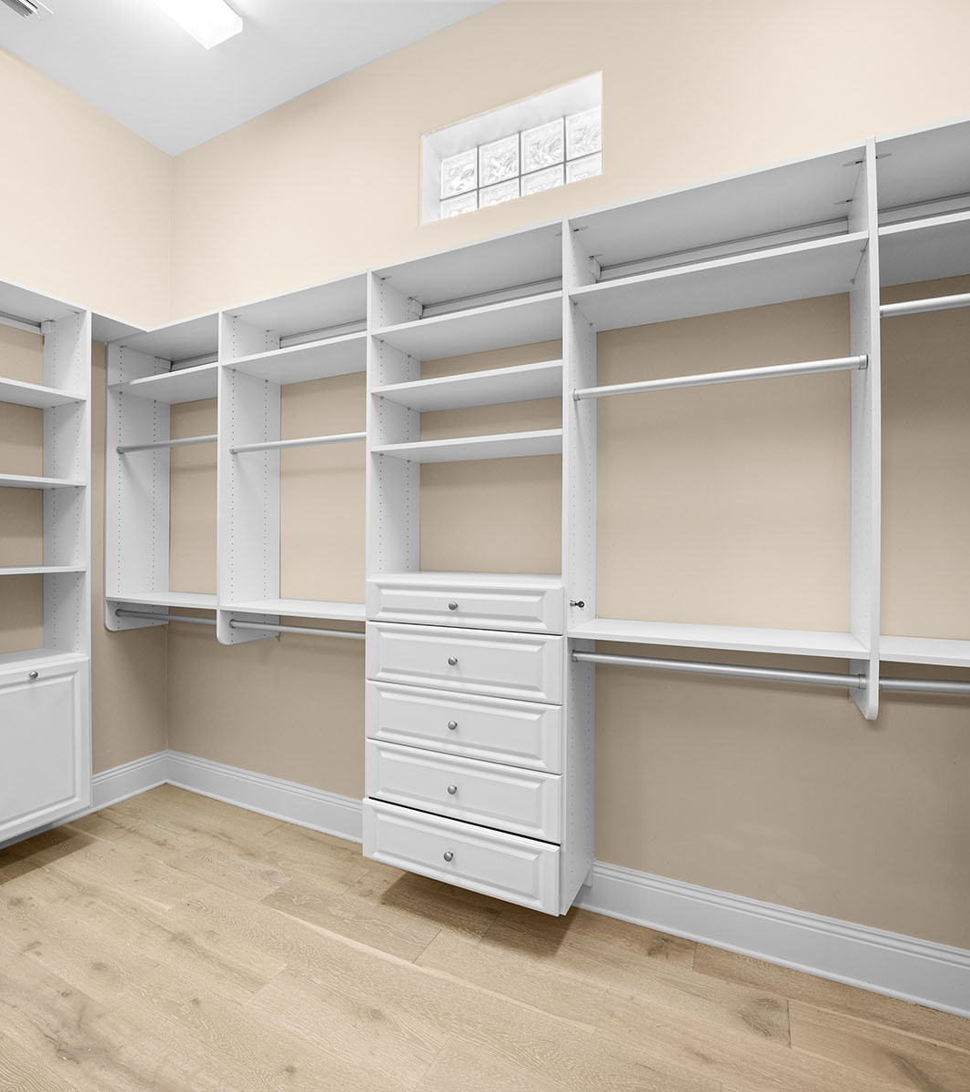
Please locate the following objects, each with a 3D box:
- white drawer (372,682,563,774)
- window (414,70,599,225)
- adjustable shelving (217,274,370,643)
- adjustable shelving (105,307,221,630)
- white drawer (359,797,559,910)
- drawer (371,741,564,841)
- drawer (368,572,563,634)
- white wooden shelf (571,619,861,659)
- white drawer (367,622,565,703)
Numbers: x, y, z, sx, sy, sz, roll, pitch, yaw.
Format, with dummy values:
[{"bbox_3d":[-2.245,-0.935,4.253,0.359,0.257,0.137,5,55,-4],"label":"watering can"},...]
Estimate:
[{"bbox_3d":[-0.031,0.625,2.060,0.771,0.217,0.320,0,0,25],"label":"white drawer"},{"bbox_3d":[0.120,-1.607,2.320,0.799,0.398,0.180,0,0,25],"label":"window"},{"bbox_3d":[-0.742,-0.309,2.432,0.847,1.476,0.347,0,0,25],"label":"adjustable shelving"},{"bbox_3d":[-1.495,-0.311,2.785,0.856,1.465,0.347,0,0,25],"label":"adjustable shelving"},{"bbox_3d":[-0.041,1.062,2.038,0.771,0.214,0.320,0,0,25],"label":"white drawer"},{"bbox_3d":[-0.031,0.846,2.060,0.771,0.217,0.320,0,0,25],"label":"drawer"},{"bbox_3d":[-0.031,0.208,2.060,0.771,0.163,0.320,0,0,25],"label":"drawer"},{"bbox_3d":[0.709,0.289,1.749,0.807,0.022,0.345,0,0,25],"label":"white wooden shelf"},{"bbox_3d":[-0.031,0.404,2.060,0.771,0.216,0.320,0,0,25],"label":"white drawer"}]

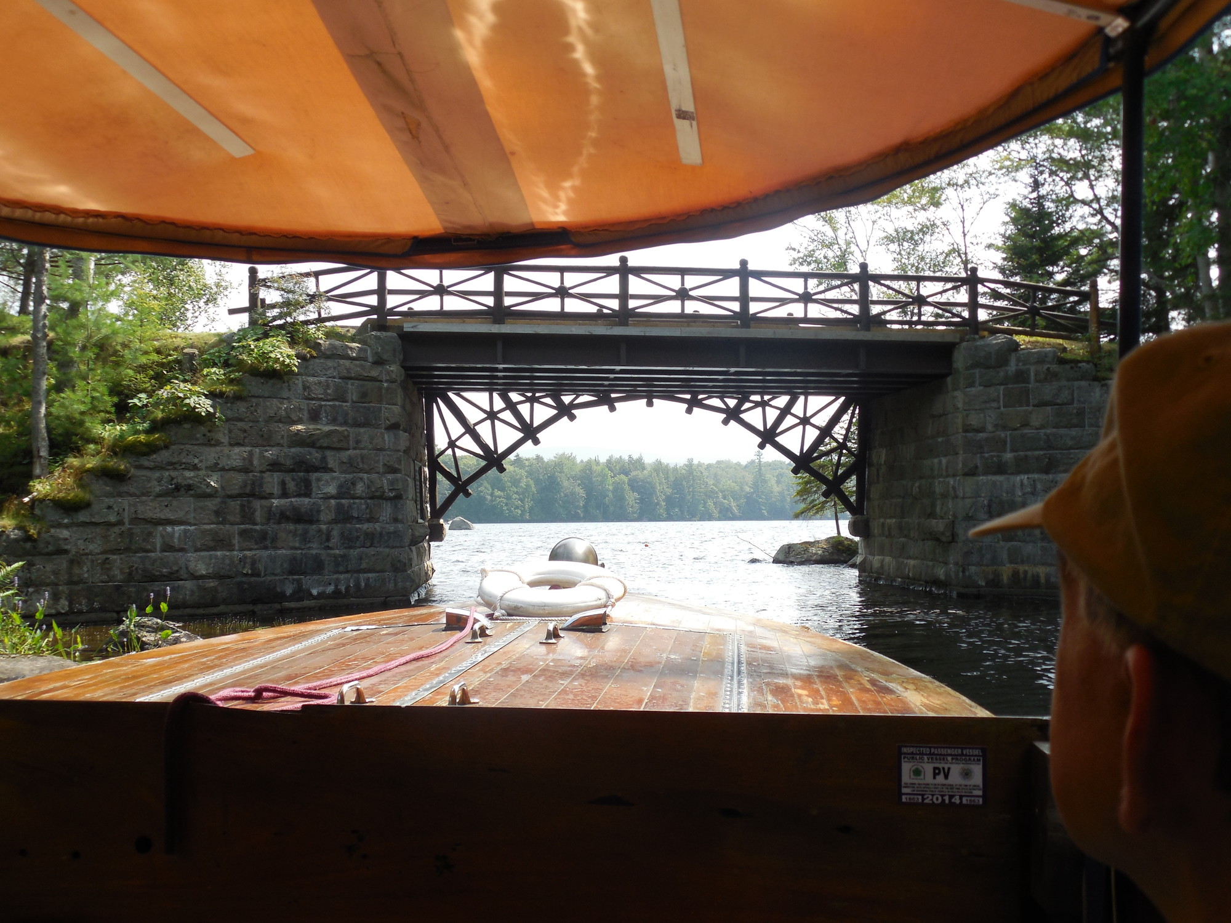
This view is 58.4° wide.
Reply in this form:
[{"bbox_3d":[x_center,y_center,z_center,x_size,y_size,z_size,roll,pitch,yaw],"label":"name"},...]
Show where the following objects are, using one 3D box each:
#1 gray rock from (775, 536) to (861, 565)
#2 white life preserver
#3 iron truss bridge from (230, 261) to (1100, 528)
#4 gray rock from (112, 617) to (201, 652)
[{"bbox_3d":[5.636,2.408,30.151,2.500,0.750,2.000,0,-3,0],"label":"gray rock"},{"bbox_3d":[-0.257,0.520,4.500,0.600,0.120,0.600,0,6,0],"label":"white life preserver"},{"bbox_3d":[0.832,-1.007,19.381,13.722,4.118,4.500,0,-3,-6],"label":"iron truss bridge"},{"bbox_3d":[-4.230,1.616,10.161,0.870,0.360,0.650,0,-3,0],"label":"gray rock"}]

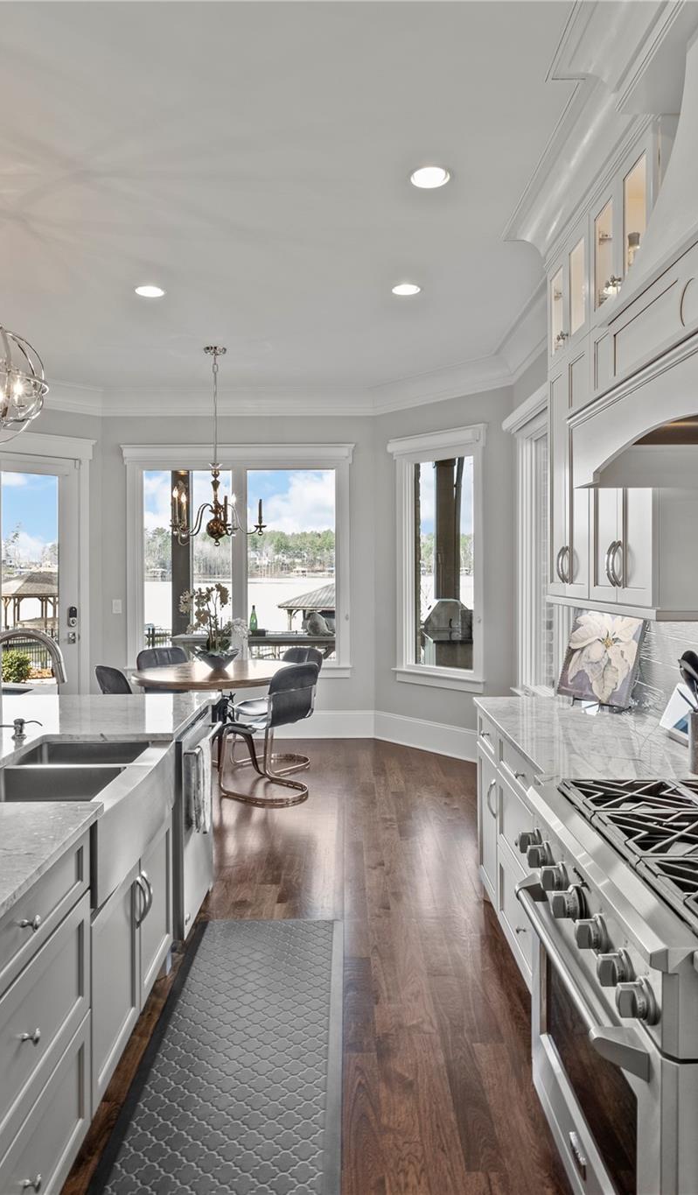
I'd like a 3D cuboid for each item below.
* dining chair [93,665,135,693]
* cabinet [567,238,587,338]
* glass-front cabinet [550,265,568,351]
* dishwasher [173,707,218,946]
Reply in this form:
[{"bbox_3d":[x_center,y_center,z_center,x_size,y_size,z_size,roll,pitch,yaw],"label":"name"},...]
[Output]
[{"bbox_3d":[-1.401,0.898,5.231,0.570,0.840,0.540,-2,2,-37],"label":"dining chair"},{"bbox_3d":[1.014,-1.184,2.802,0.320,0.400,0.270,0,2,0],"label":"cabinet"},{"bbox_3d":[1.012,-1.194,3.082,0.320,0.400,0.290,0,2,0],"label":"glass-front cabinet"},{"bbox_3d":[-0.901,0.921,3.110,0.620,0.800,0.600,0,1,0],"label":"dishwasher"}]

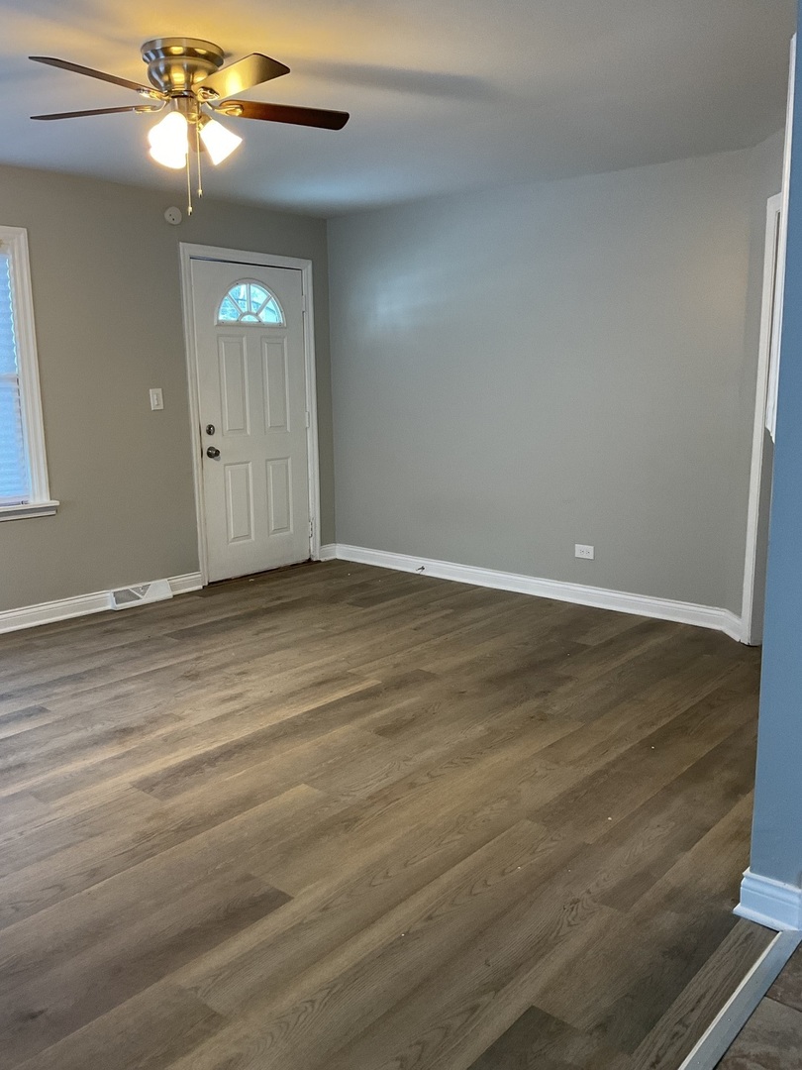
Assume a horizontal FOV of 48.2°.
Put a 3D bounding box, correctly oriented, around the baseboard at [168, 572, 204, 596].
[{"bbox_3d":[-1.367,0.309,5.700,0.025,0.118,0.260,8,14,41],"label":"baseboard"}]

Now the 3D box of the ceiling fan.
[{"bbox_3d":[-0.724,-1.365,3.021,1.080,0.500,1.100,8,14,41],"label":"ceiling fan"}]

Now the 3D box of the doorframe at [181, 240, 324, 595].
[{"bbox_3d":[-0.972,-0.784,6.010,0.100,2.145,1.078,8,14,41],"label":"doorframe"}]

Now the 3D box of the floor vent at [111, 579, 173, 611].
[{"bbox_3d":[-1.571,0.355,5.448,0.060,0.122,0.395,8,14,41],"label":"floor vent"}]

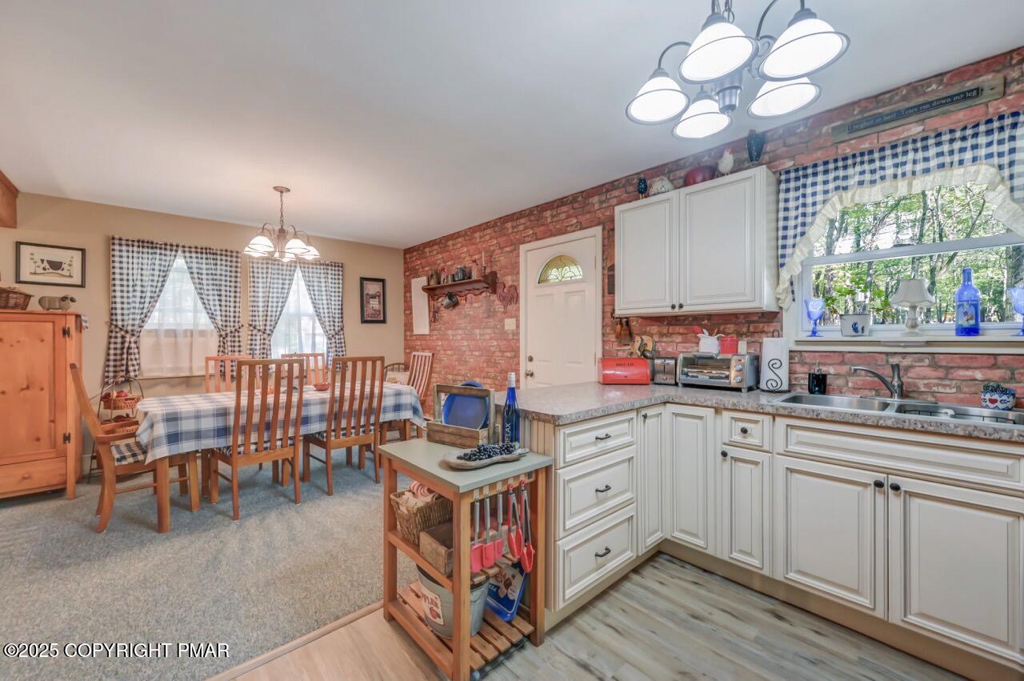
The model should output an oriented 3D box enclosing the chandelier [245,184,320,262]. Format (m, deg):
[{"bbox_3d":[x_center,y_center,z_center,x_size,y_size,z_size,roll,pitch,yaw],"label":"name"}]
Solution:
[{"bbox_3d":[-1.899,-0.970,3.278,0.550,0.540,0.550,-1,1,-42],"label":"chandelier"}]

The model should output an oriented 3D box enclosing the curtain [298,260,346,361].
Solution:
[{"bbox_3d":[-2.317,-0.281,4.878,0.568,1.342,0.100,-1,1,-42],"label":"curtain"}]

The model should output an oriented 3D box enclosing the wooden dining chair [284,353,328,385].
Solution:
[{"bbox_3d":[-1.844,0.649,3.683,0.470,1.050,0.560,-1,1,-42],"label":"wooden dining chair"}]

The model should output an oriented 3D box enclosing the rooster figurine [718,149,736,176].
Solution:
[{"bbox_3d":[1.219,-1.000,2.261,0.080,0.175,0.100,0,1,3],"label":"rooster figurine"}]

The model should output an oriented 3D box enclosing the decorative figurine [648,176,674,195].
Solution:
[{"bbox_3d":[0.977,-0.990,2.602,0.120,0.147,0.165,-1,1,-42],"label":"decorative figurine"}]

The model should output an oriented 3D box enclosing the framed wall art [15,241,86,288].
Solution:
[{"bbox_3d":[-4.027,-0.655,3.486,0.400,0.350,0.025,-1,1,-42],"label":"framed wall art"}]

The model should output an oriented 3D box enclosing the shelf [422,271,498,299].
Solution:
[{"bbox_3d":[-0.638,-0.613,4.551,0.190,0.250,1.230,-1,1,-42],"label":"shelf"}]

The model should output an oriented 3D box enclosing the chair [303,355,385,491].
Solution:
[{"bbox_3d":[-1.361,0.657,3.291,0.480,1.050,0.570,-1,1,-42],"label":"chair"}]

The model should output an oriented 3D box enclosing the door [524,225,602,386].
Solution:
[{"bbox_3d":[0.418,0.160,3.603,0.070,2.100,0.870,0,0,-43],"label":"door"}]

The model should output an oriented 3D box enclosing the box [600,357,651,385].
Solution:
[{"bbox_3d":[0.765,0.208,2.756,0.325,0.174,0.180,0,1,2],"label":"box"}]

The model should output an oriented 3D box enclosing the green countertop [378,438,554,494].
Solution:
[{"bbox_3d":[-0.212,0.480,1.672,0.447,0.024,0.625,-1,1,-42],"label":"green countertop"}]

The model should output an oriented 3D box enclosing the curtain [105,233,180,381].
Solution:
[{"bbox_3d":[-3.555,-0.288,3.845,0.530,1.345,0.110,-1,1,-42],"label":"curtain"}]

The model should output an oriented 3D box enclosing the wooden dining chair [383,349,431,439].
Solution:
[{"bbox_3d":[-1.122,0.649,3.891,0.600,1.050,0.520,-1,1,-42],"label":"wooden dining chair"}]

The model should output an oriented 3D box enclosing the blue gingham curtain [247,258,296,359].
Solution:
[{"bbox_3d":[-2.697,-0.260,4.480,0.470,1.280,0.100,0,0,-43],"label":"blue gingham curtain"}]

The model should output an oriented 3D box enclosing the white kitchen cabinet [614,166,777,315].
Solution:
[{"bbox_3d":[1.152,-0.550,2.568,0.320,0.771,0.923,0,0,-43],"label":"white kitchen cabinet"}]

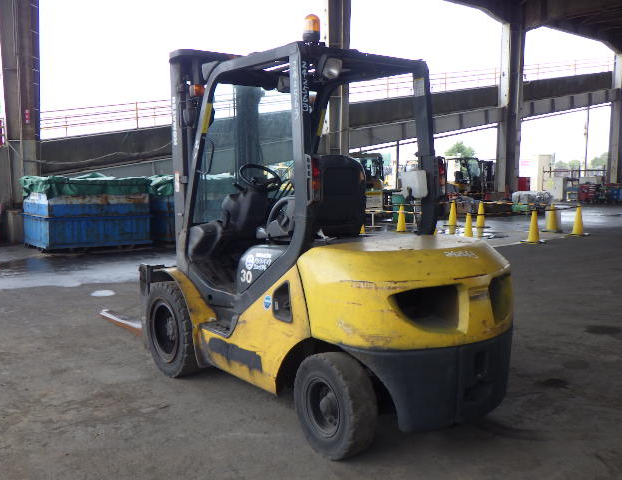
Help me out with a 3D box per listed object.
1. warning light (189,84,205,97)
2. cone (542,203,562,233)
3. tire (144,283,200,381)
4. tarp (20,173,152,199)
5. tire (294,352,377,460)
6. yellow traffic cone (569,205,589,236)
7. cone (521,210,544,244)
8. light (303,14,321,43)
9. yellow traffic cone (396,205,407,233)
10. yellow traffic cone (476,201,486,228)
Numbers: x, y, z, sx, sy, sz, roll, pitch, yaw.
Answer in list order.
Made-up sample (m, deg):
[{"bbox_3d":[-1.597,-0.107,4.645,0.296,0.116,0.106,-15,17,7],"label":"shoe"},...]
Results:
[{"bbox_3d":[-0.758,-0.999,4.200,0.085,0.075,0.075,-4,7,-37],"label":"warning light"},{"bbox_3d":[6.300,-0.578,16.372,0.380,0.700,0.380,0,6,0],"label":"cone"},{"bbox_3d":[-0.978,0.639,4.631,0.210,0.690,0.690,-4,7,-37],"label":"tire"},{"bbox_3d":[-4.496,-1.108,12.680,2.100,0.450,1.650,-4,8,-38],"label":"tarp"},{"bbox_3d":[0.125,0.860,3.312,0.170,0.540,0.540,-4,7,-33],"label":"tire"},{"bbox_3d":[6.585,-0.478,15.434,0.380,0.700,0.380,0,6,0],"label":"yellow traffic cone"},{"bbox_3d":[4.855,-0.298,13.646,0.380,0.700,0.380,0,6,0],"label":"cone"},{"bbox_3d":[0.007,-1.104,3.280,0.093,0.150,0.093,0,6,0],"label":"light"},{"bbox_3d":[2.335,-0.573,16.175,0.360,0.700,0.360,0,6,0],"label":"yellow traffic cone"},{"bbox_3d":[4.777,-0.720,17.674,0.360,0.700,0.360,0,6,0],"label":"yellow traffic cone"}]

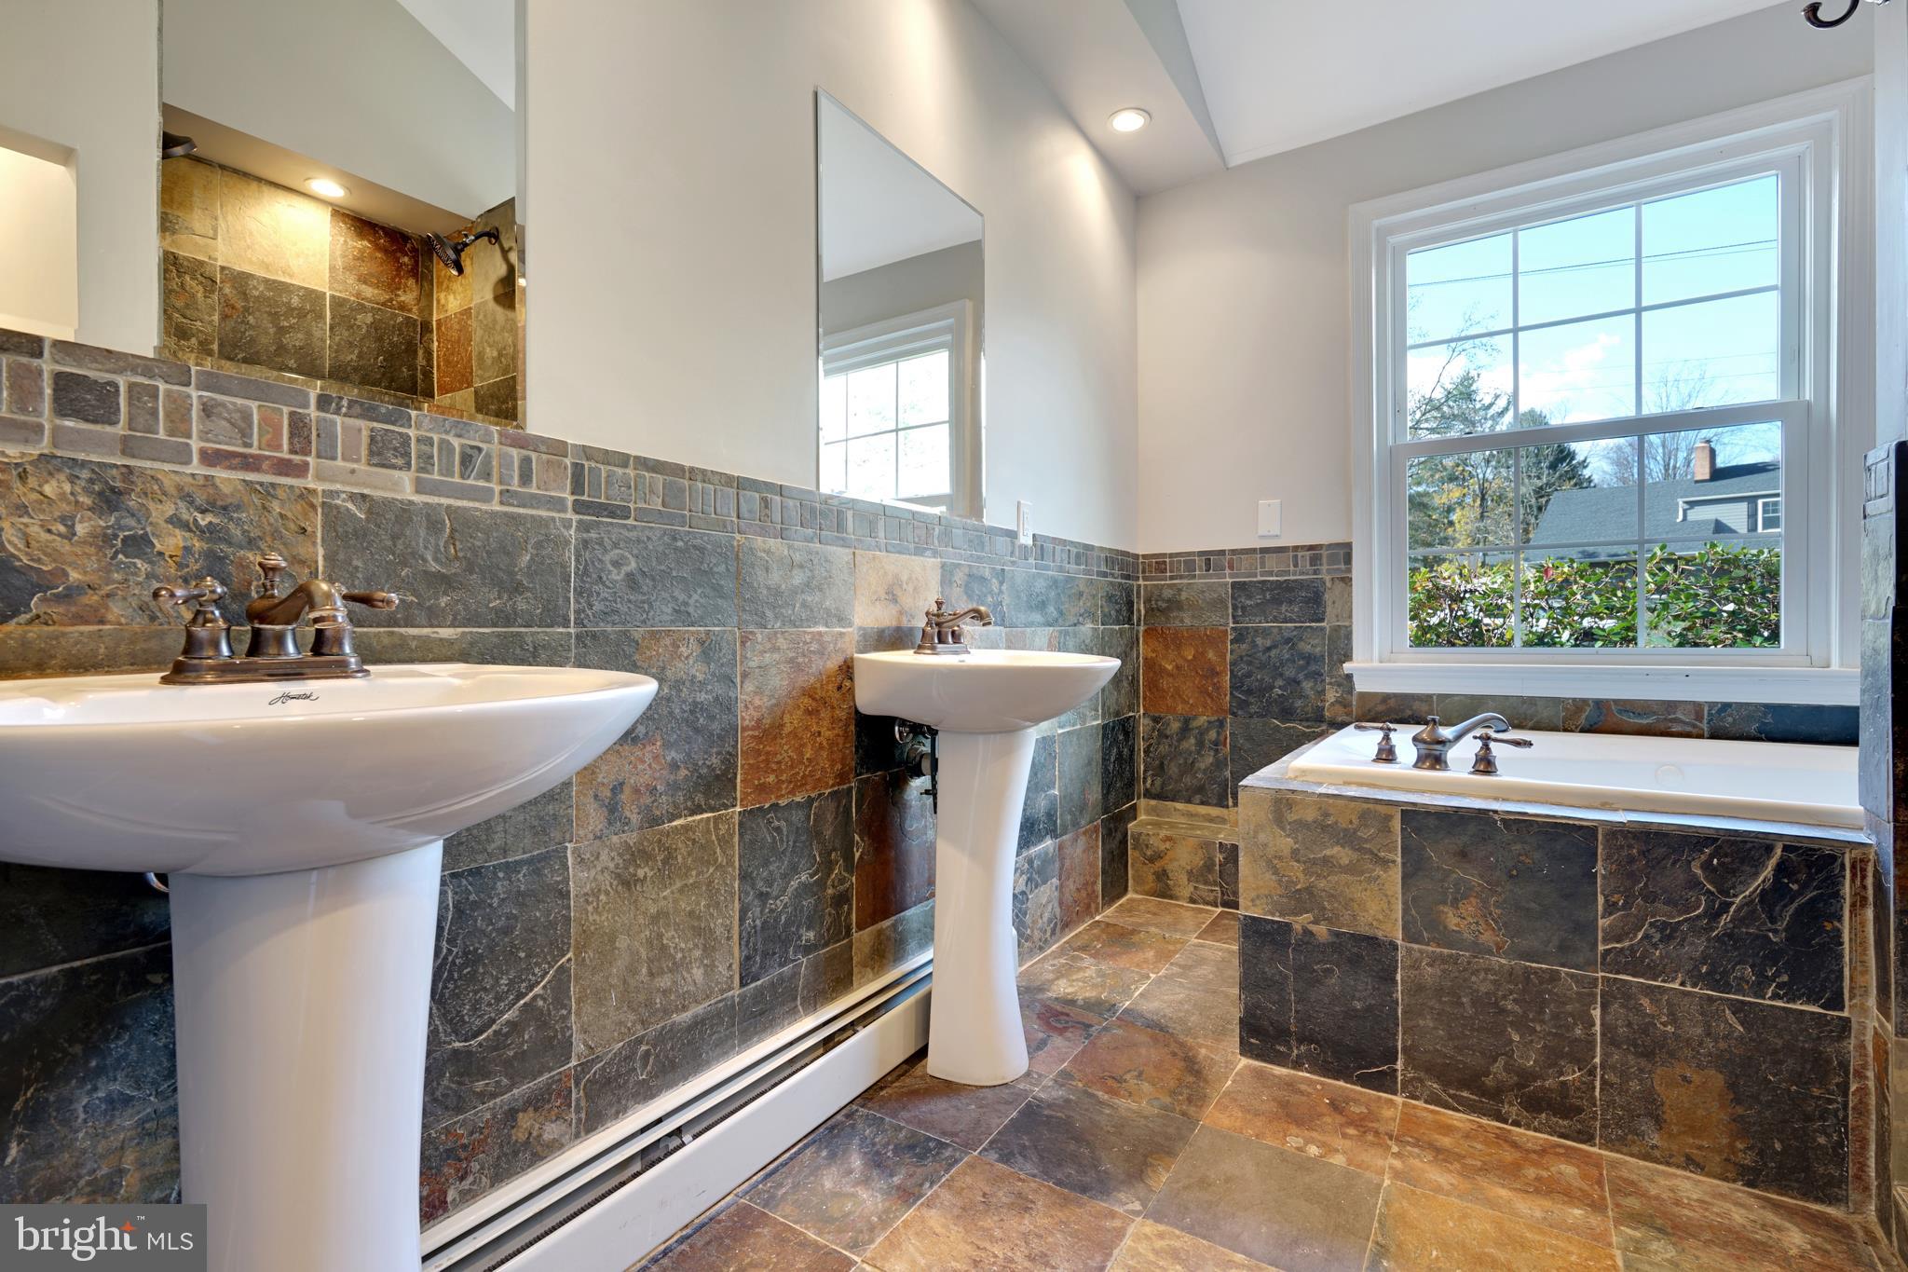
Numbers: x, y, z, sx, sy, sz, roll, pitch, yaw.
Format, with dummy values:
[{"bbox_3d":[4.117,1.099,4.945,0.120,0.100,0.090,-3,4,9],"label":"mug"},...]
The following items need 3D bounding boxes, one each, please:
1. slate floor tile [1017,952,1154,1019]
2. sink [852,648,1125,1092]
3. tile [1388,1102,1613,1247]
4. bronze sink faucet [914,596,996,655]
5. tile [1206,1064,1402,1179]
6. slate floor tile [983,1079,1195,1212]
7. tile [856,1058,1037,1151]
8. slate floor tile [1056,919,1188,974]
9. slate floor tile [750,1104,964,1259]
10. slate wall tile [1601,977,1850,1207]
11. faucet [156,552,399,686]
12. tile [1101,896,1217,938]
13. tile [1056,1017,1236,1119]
[{"bbox_3d":[0.324,0.904,2.206,0.303,0.012,0.301,0,1,33],"label":"slate floor tile"},{"bbox_3d":[0.107,0.474,1.753,0.450,0.879,0.605,0,0,33],"label":"sink"},{"bbox_3d":[0.927,0.910,1.445,0.313,0.012,0.294,0,1,33],"label":"tile"},{"bbox_3d":[0.018,-0.022,1.790,0.158,0.120,0.175,0,0,33],"label":"bronze sink faucet"},{"bbox_3d":[0.664,0.909,1.609,0.299,0.012,0.282,0,1,33],"label":"tile"},{"bbox_3d":[0.247,0.920,1.542,0.305,0.013,0.305,0,0,33],"label":"slate floor tile"},{"bbox_3d":[-0.009,0.921,1.707,0.305,0.013,0.305,0,0,33],"label":"tile"},{"bbox_3d":[0.496,0.913,2.488,0.305,0.013,0.305,0,0,33],"label":"slate floor tile"},{"bbox_3d":[-0.175,0.911,1.438,0.303,0.012,0.301,0,1,33],"label":"slate floor tile"},{"bbox_3d":[1.276,0.750,1.424,0.308,0.304,0.012,0,1,30],"label":"slate wall tile"},{"bbox_3d":[-0.611,-0.021,0.799,0.165,0.126,0.196,0,1,33],"label":"faucet"},{"bbox_3d":[0.666,0.910,2.748,0.305,0.013,0.305,0,0,33],"label":"tile"},{"bbox_3d":[0.414,0.907,1.782,0.301,0.012,0.301,0,1,33],"label":"tile"}]

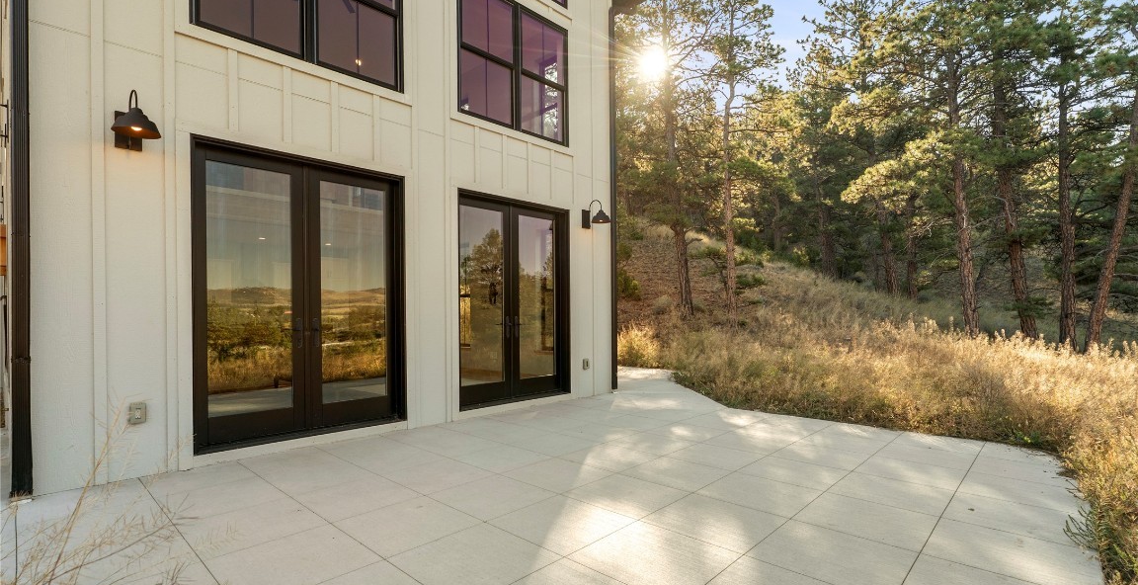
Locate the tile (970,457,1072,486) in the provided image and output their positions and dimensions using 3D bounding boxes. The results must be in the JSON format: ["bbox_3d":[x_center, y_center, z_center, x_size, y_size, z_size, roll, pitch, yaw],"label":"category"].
[{"bbox_3d":[3.368,1.337,3.750,0.590,0.050,0.599,-3,-4,44],"label":"tile"}]

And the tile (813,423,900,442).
[{"bbox_3d":[2.927,1.421,5.097,0.629,0.040,0.609,-3,-4,43],"label":"tile"}]

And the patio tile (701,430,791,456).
[{"bbox_3d":[1.620,1.389,4.595,0.621,0.050,0.599,-3,-4,44],"label":"patio tile"}]

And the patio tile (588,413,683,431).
[{"bbox_3d":[0.728,1.458,5.519,0.629,0.040,0.627,-3,-4,43],"label":"patio tile"}]

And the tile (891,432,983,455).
[{"bbox_3d":[3.383,1.395,4.665,0.629,0.040,0.609,-3,-4,43],"label":"tile"}]

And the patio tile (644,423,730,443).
[{"bbox_3d":[1.172,1.412,5.024,0.621,0.050,0.599,-3,-4,44],"label":"patio tile"}]

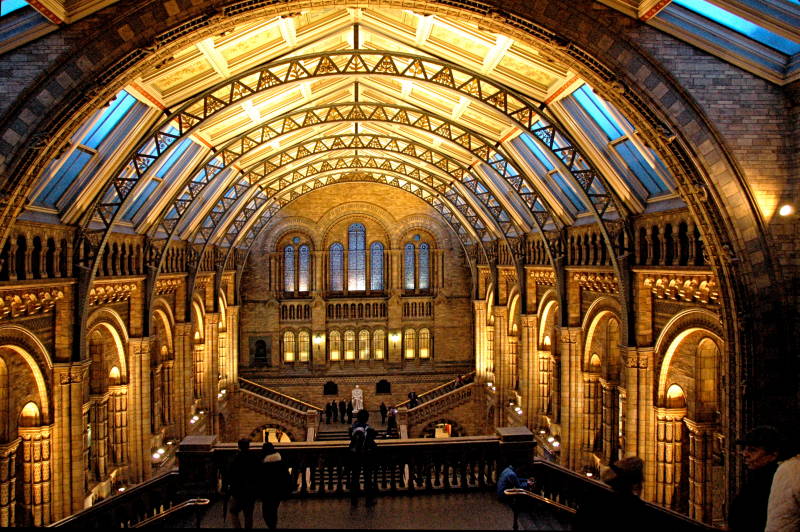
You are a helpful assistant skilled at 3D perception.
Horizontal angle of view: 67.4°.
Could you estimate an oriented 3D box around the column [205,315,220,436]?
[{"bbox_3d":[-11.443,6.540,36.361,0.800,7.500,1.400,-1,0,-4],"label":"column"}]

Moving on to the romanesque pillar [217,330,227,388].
[{"bbox_3d":[-12.917,6.785,43.505,0.750,4.300,0.750,-1,0,-4],"label":"romanesque pillar"}]

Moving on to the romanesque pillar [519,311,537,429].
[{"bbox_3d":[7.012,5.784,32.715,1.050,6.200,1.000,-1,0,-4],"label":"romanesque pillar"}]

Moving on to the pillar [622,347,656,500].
[{"bbox_3d":[7.743,5.395,19.710,0.900,5.523,0.920,-1,0,-4],"label":"pillar"}]

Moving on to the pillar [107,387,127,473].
[{"bbox_3d":[-11.164,6.499,23.702,0.840,3.650,0.780,-1,0,-4],"label":"pillar"}]

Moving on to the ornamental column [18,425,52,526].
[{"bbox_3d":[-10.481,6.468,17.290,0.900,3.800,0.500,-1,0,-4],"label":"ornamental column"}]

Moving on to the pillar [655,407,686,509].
[{"bbox_3d":[8.630,6.224,19.179,0.840,3.600,0.780,-1,0,-4],"label":"pillar"}]

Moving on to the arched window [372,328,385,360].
[{"bbox_3d":[-1.667,6.178,47.063,0.880,2.472,0.300,-1,0,-4],"label":"arched window"}]

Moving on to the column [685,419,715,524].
[{"bbox_3d":[8.753,6.181,17.373,0.840,3.540,0.780,-1,0,-4],"label":"column"}]

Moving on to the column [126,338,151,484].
[{"bbox_3d":[-10.393,5.871,24.360,0.900,5.873,0.920,-1,0,-4],"label":"column"}]

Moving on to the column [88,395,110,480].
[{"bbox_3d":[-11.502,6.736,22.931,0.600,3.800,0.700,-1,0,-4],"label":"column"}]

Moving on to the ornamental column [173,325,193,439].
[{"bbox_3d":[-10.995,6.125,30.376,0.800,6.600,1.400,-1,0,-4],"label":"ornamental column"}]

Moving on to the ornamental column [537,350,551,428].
[{"bbox_3d":[7.815,6.691,32.480,0.750,4.150,0.750,-1,0,-4],"label":"ornamental column"}]

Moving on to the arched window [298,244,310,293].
[{"bbox_3d":[-7.387,0.213,46.607,0.880,3.690,0.300,-1,0,-4],"label":"arched window"}]

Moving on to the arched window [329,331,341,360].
[{"bbox_3d":[-5.119,6.285,47.392,0.900,2.350,0.300,-1,0,-4],"label":"arched window"}]

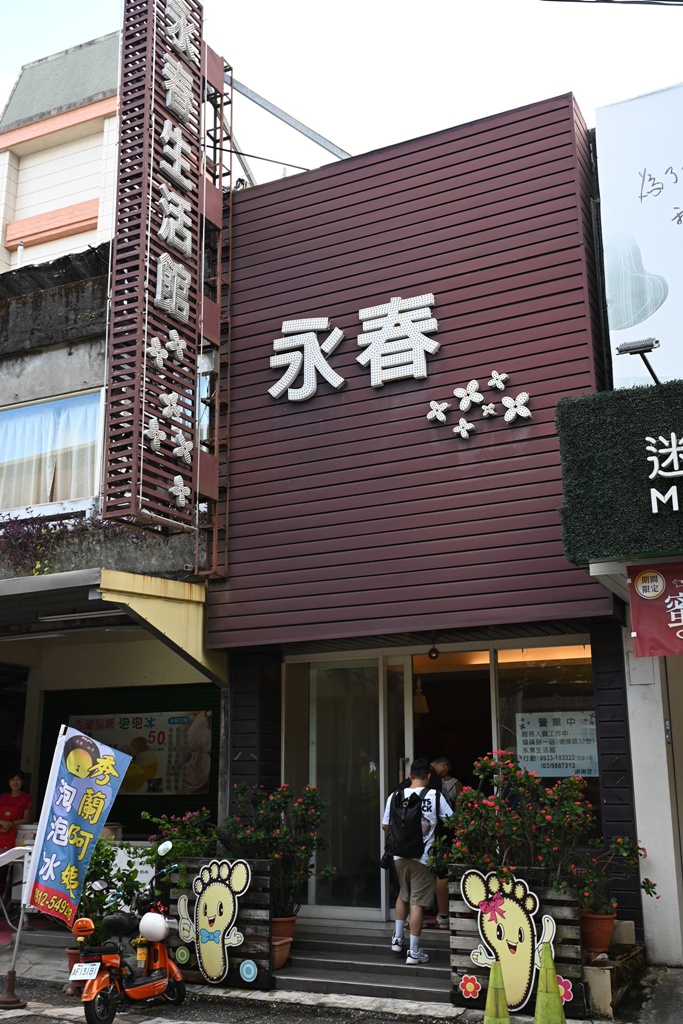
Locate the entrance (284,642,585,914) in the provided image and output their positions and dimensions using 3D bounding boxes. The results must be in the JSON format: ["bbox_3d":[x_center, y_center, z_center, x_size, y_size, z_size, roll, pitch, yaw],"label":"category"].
[{"bbox_3d":[0.943,2.822,10.790,3.621,2.815,0.220,-8,-18,25],"label":"entrance"}]

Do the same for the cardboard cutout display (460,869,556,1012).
[{"bbox_3d":[1.269,3.267,7.828,0.800,1.020,0.070,-8,-18,25],"label":"cardboard cutout display"}]

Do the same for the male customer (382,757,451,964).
[{"bbox_3d":[0.670,3.077,9.155,0.550,1.720,0.500,-8,-18,25],"label":"male customer"}]

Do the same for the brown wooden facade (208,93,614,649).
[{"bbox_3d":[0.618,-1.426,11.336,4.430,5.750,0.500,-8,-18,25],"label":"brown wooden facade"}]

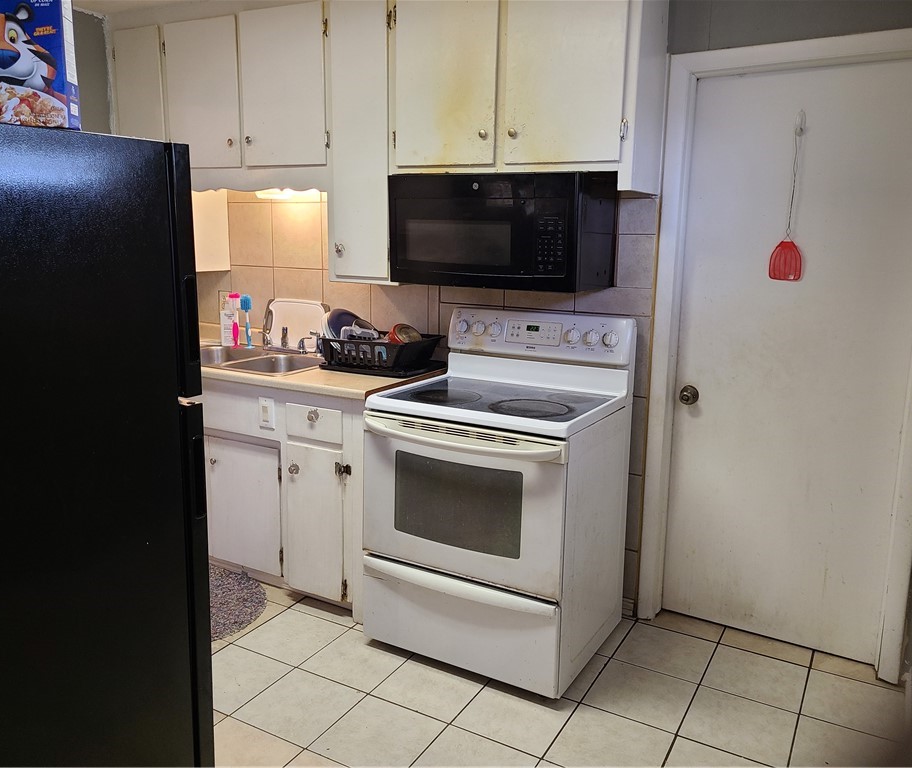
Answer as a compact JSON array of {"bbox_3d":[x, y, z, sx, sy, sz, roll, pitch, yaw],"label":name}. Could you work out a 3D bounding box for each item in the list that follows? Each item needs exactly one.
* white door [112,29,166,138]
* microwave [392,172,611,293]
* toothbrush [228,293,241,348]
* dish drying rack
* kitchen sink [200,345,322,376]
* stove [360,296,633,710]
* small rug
[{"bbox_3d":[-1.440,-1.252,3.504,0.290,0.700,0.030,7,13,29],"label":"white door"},{"bbox_3d":[0.174,-0.573,2.885,0.751,0.397,0.390,7,13,29],"label":"microwave"},{"bbox_3d":[-1.071,-0.306,3.719,0.052,0.268,0.052,7,13,29],"label":"toothbrush"},{"bbox_3d":[-0.302,-0.139,3.283,0.430,0.130,0.355,7,13,29],"label":"dish drying rack"},{"bbox_3d":[-0.929,-0.035,3.500,0.835,0.180,0.560,7,13,29],"label":"kitchen sink"},{"bbox_3d":[0.149,0.364,2.767,0.761,1.182,0.650,7,13,29],"label":"stove"},{"bbox_3d":[-1.138,0.878,3.103,0.800,0.015,0.640,7,13,29],"label":"small rug"}]

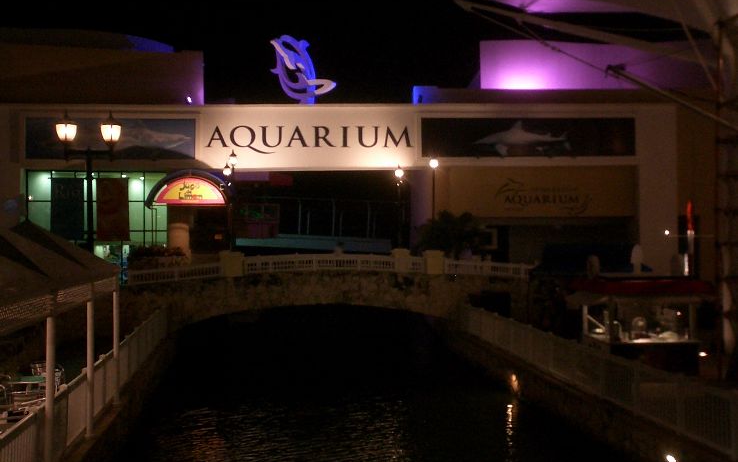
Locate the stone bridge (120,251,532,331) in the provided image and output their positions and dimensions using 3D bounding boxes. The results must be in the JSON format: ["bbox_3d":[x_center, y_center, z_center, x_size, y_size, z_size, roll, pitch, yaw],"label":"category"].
[{"bbox_3d":[-1.550,2.100,29.700,14.300,3.000,5.000,0,0,-12],"label":"stone bridge"}]

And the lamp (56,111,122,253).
[{"bbox_3d":[-5.800,0.300,16.500,1.350,5.600,0.450,0,0,-12],"label":"lamp"}]

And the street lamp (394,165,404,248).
[{"bbox_3d":[1.260,-1.025,32.600,0.380,3.450,0.380,0,0,-12],"label":"street lamp"}]

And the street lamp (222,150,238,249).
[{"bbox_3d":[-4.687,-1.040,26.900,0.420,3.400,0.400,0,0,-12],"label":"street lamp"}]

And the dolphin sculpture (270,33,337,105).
[{"bbox_3d":[-3.320,-8.187,40.000,3.300,3.550,0.700,0,0,0],"label":"dolphin sculpture"}]

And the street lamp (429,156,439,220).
[{"bbox_3d":[2.332,-1.008,28.400,0.360,3.400,0.360,0,0,-12],"label":"street lamp"}]

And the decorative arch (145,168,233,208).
[{"bbox_3d":[-7.274,-1.753,31.800,3.500,1.530,0.800,0,0,-3],"label":"decorative arch"}]

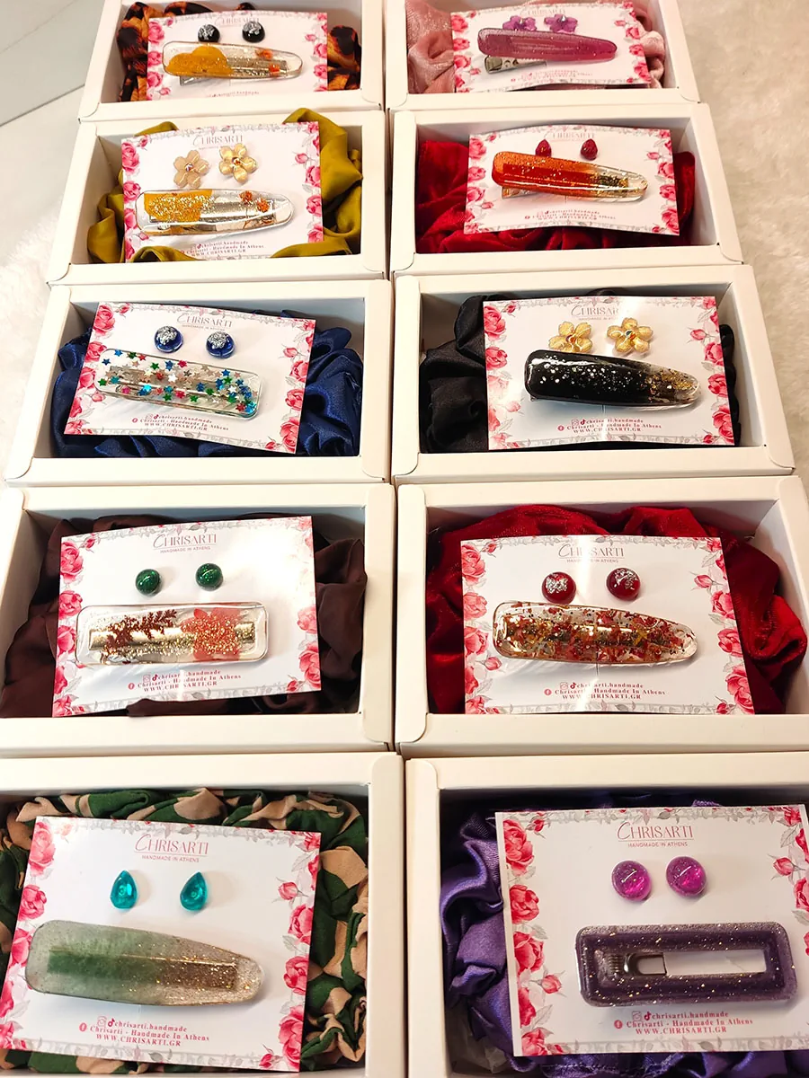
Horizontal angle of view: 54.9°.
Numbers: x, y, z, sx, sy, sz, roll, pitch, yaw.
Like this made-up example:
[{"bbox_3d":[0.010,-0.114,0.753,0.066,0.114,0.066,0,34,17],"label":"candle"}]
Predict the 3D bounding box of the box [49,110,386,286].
[{"bbox_3d":[-0.081,-0.148,0.374,0.148,0.044,0.095,-1,67,2],"label":"box"}]

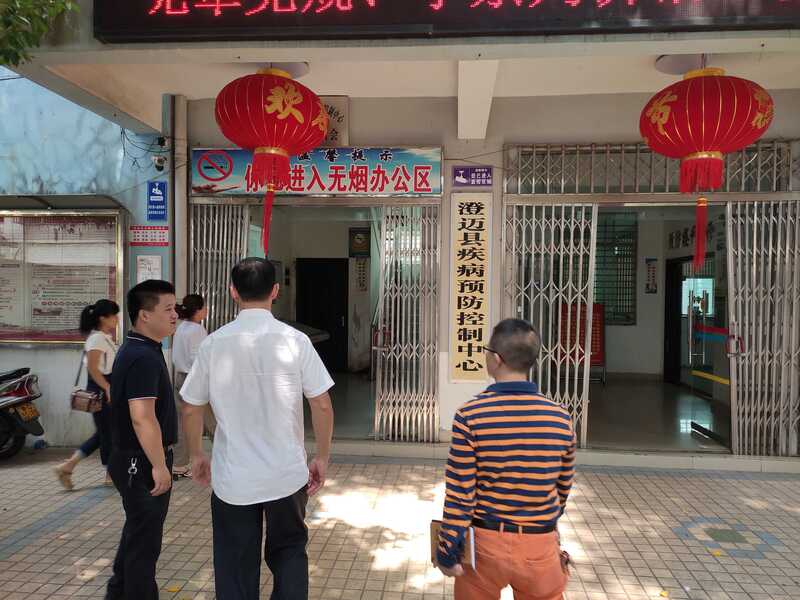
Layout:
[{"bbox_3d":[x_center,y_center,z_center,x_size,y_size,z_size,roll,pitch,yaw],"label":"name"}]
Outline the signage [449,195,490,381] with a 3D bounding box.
[{"bbox_3d":[0.716,-0.122,5.839,0.410,1.898,0.040,1,1,5],"label":"signage"}]

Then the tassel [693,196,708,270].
[{"bbox_3d":[2.046,-0.446,3.930,0.095,0.510,0.085,0,1,5],"label":"tassel"}]

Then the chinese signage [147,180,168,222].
[{"bbox_3d":[-2.424,-0.985,5.780,0.200,0.400,0.020,0,1,5],"label":"chinese signage"}]

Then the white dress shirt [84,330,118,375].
[{"bbox_3d":[-2.467,0.436,4.800,0.250,0.380,0.370,1,1,0],"label":"white dress shirt"}]

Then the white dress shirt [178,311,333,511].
[{"bbox_3d":[-0.559,0.410,2.300,0.590,0.740,0.310,0,1,-10],"label":"white dress shirt"}]

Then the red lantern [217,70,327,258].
[{"bbox_3d":[-1.012,-1.091,4.550,0.860,1.460,0.860,1,1,5],"label":"red lantern"}]

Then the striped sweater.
[{"bbox_3d":[0.358,0.588,1.980,0.460,0.620,0.280,1,1,-5],"label":"striped sweater"}]

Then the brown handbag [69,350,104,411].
[{"bbox_3d":[-2.535,0.660,4.680,0.250,0.480,0.130,1,1,18],"label":"brown handbag"}]

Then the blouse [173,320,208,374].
[{"bbox_3d":[-1.741,0.405,4.920,0.290,0.470,0.420,0,1,-32],"label":"blouse"}]

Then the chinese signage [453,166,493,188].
[{"bbox_3d":[0.715,-1.209,5.670,0.392,0.212,0.020,0,1,5],"label":"chinese signage"}]

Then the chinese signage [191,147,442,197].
[{"bbox_3d":[-0.867,-1.302,5.912,2.589,0.487,0.070,1,1,5],"label":"chinese signage"}]

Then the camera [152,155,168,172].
[{"bbox_3d":[-2.346,-1.337,5.660,0.130,0.155,0.150,0,1,0],"label":"camera"}]

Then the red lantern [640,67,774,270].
[{"bbox_3d":[2.068,-0.888,3.930,0.805,1.385,0.805,0,1,5],"label":"red lantern"}]

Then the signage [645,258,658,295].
[{"bbox_3d":[4.482,-0.419,10.310,0.224,0.623,0.030,1,1,5],"label":"signage"}]

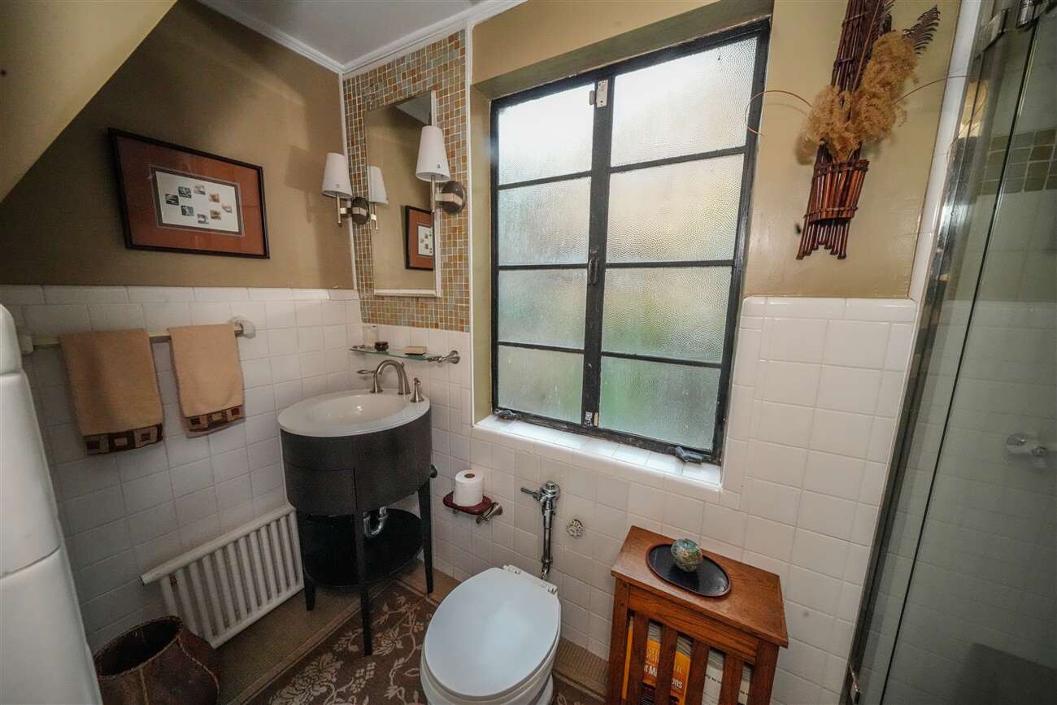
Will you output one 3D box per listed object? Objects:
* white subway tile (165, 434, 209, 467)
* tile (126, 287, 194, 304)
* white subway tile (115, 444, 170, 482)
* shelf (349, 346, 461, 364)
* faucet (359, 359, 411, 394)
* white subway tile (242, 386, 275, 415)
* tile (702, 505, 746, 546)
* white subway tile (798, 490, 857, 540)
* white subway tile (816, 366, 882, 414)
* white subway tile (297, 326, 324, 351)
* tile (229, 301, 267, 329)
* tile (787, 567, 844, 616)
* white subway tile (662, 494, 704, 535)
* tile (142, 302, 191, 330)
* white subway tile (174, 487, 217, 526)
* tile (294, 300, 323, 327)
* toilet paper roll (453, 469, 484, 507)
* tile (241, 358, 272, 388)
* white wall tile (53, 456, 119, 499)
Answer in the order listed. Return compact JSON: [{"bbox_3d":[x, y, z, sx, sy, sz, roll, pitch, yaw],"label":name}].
[{"bbox_3d":[-1.174,0.327,1.217,0.009,0.108,0.108,6,11,30],"label":"white subway tile"},{"bbox_3d":[-1.163,-0.183,1.119,0.010,0.051,0.152,6,11,29],"label":"tile"},{"bbox_3d":[-1.223,0.339,1.116,0.009,0.108,0.108,7,11,30],"label":"white subway tile"},{"bbox_3d":[-0.556,0.006,1.520,0.565,0.056,0.137,6,11,29],"label":"shelf"},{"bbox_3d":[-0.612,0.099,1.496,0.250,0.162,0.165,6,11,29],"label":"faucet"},{"bbox_3d":[-1.062,0.190,1.386,0.009,0.108,0.108,6,11,30],"label":"white subway tile"},{"bbox_3d":[0.569,0.501,1.027,0.108,0.108,0.009,6,11,30],"label":"tile"},{"bbox_3d":[0.754,0.410,0.894,0.108,0.108,0.009,6,11,29],"label":"white subway tile"},{"bbox_3d":[0.761,0.087,0.841,0.108,0.108,0.009,6,11,29],"label":"white subway tile"},{"bbox_3d":[-0.945,-0.055,1.533,0.010,0.108,0.108,6,11,29],"label":"white subway tile"},{"bbox_3d":[-1.052,-0.135,1.329,0.009,0.108,0.108,6,11,29],"label":"tile"},{"bbox_3d":[0.756,0.630,0.937,0.108,0.108,0.009,6,11,30],"label":"tile"},{"bbox_3d":[0.474,0.490,1.081,0.108,0.108,0.009,6,11,30],"label":"white subway tile"},{"bbox_3d":[-1.160,-0.105,1.140,0.010,0.108,0.108,6,11,29],"label":"tile"},{"bbox_3d":[-1.173,0.542,1.248,0.009,0.108,0.108,6,11,29],"label":"white subway tile"},{"bbox_3d":[-0.946,-0.163,1.519,0.009,0.108,0.108,6,11,30],"label":"tile"},{"bbox_3d":[-0.236,0.533,1.391,0.109,0.099,0.109,1,9,0],"label":"toilet paper roll"},{"bbox_3d":[-1.054,0.081,1.361,0.009,0.108,0.108,7,11,30],"label":"tile"},{"bbox_3d":[-1.277,0.356,1.022,0.010,0.108,0.108,6,11,29],"label":"white wall tile"}]

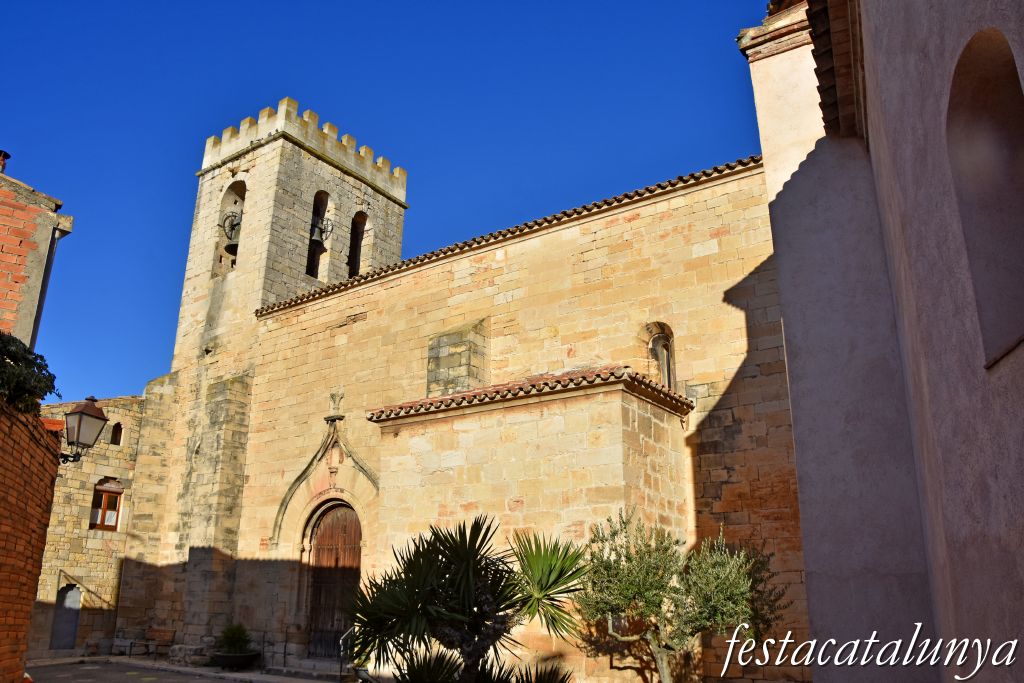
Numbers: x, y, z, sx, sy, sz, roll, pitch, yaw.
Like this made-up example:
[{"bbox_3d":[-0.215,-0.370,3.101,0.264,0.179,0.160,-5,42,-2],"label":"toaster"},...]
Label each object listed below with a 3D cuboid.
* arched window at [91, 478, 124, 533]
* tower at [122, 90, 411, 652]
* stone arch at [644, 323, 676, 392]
[{"bbox_3d":[-13.027,5.213,24.613,0.317,1.684,0.966,-12,-22,33],"label":"arched window"},{"bbox_3d":[-8.125,1.174,26.845,5.175,18.009,6.693,-12,-22,33],"label":"tower"},{"bbox_3d":[3.113,0.422,15.620,0.642,1.601,0.455,-12,-22,33],"label":"stone arch"}]

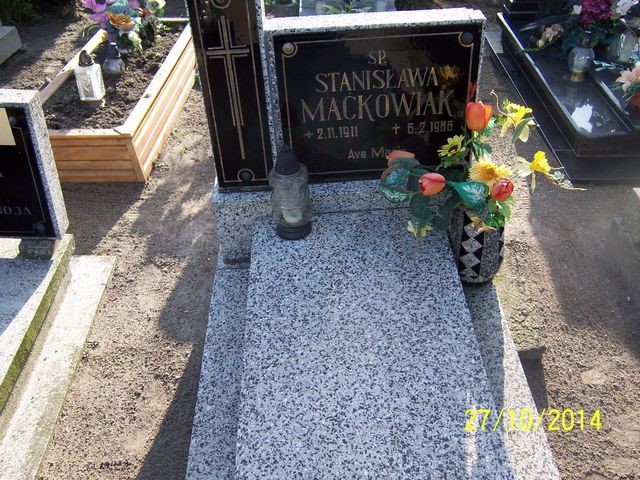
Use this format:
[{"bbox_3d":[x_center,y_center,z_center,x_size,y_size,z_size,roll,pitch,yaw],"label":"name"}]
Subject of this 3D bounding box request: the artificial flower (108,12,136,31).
[{"bbox_3d":[-0.983,-1.085,3.038,0.135,0.075,0.115,-3,40,1],"label":"artificial flower"}]

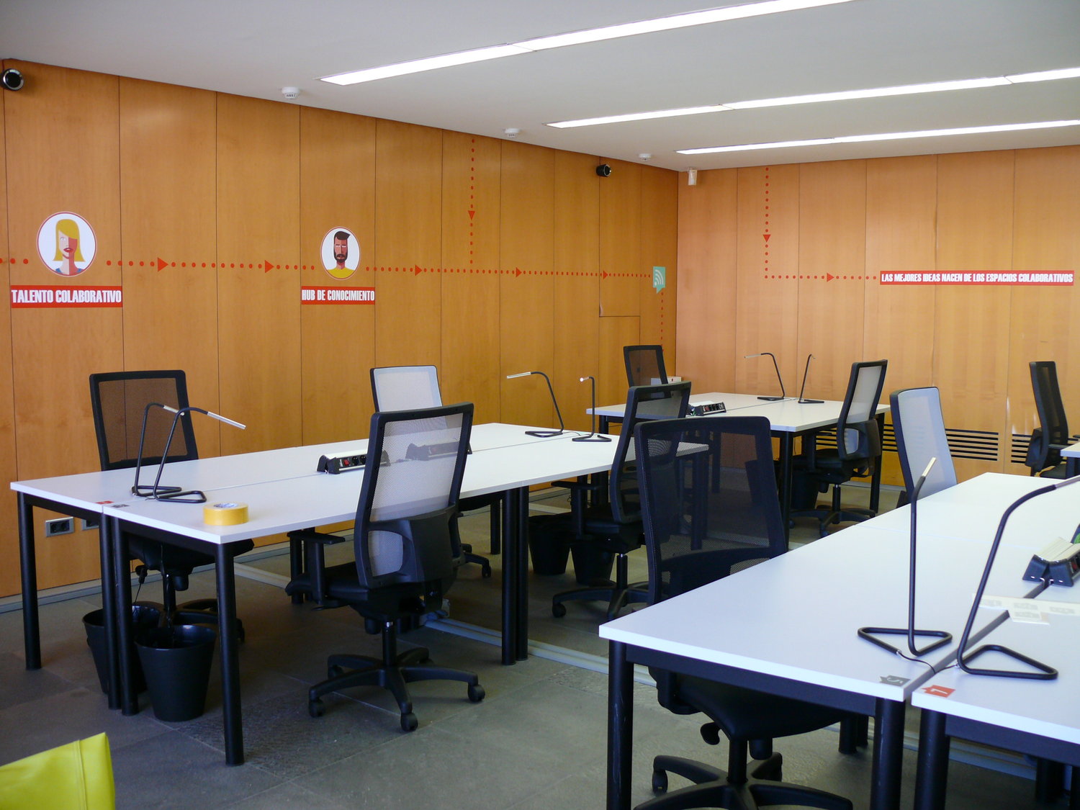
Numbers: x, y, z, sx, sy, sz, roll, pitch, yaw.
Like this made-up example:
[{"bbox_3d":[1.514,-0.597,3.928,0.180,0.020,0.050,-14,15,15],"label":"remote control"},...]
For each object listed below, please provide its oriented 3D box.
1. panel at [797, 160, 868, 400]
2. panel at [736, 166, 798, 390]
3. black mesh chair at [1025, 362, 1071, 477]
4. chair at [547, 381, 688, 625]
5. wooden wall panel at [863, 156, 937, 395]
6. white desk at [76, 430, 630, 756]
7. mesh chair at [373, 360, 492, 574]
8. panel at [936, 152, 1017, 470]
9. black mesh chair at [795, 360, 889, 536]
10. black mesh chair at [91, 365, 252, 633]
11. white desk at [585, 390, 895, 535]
[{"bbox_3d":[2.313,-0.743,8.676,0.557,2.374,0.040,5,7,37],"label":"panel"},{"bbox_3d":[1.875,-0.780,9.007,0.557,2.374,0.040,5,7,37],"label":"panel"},{"bbox_3d":[3.078,0.326,6.199,0.657,1.121,0.657,5,7,39],"label":"black mesh chair"},{"bbox_3d":[0.379,0.431,5.090,0.657,1.091,0.657,5,7,39],"label":"chair"},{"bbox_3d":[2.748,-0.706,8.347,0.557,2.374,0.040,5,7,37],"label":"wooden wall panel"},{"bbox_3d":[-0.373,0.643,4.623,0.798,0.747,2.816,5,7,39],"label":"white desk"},{"bbox_3d":[-0.536,0.349,5.930,0.657,1.081,0.657,6,8,43],"label":"mesh chair"},{"bbox_3d":[3.178,-0.589,8.029,0.557,2.536,0.040,5,7,37],"label":"panel"},{"bbox_3d":[1.928,0.253,7.018,0.657,1.096,0.657,6,8,43],"label":"black mesh chair"},{"bbox_3d":[-1.603,0.437,4.646,0.657,1.131,0.657,5,7,39],"label":"black mesh chair"},{"bbox_3d":[1.390,0.388,7.393,1.454,0.747,1.626,5,7,37],"label":"white desk"}]

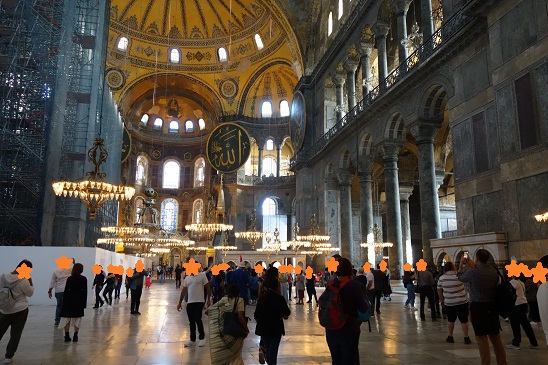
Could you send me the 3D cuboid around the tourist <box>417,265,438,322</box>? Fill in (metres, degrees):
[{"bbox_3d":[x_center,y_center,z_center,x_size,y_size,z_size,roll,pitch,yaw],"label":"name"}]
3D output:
[{"bbox_3d":[4.748,3.397,13.270,0.580,1.740,0.420,-3,-12,18],"label":"tourist"}]

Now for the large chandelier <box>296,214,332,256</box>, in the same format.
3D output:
[{"bbox_3d":[3.070,3.978,32.711,2.650,3.060,2.650,0,-11,0],"label":"large chandelier"}]

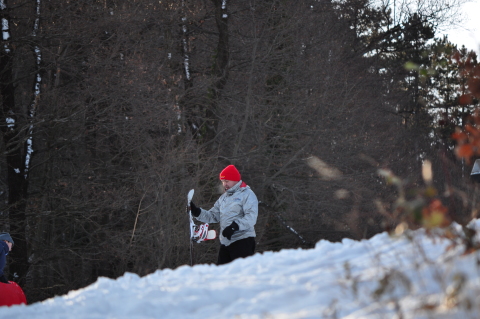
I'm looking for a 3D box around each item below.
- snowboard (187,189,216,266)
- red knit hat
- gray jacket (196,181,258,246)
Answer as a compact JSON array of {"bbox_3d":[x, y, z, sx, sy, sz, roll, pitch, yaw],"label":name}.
[{"bbox_3d":[-0.382,1.065,43.000,0.290,1.500,0.290,-3,0,0],"label":"snowboard"},{"bbox_3d":[-0.104,0.145,42.950,0.230,0.180,0.200,0,0,-26],"label":"red knit hat"},{"bbox_3d":[-0.113,0.580,42.950,0.580,0.710,0.570,0,0,-33],"label":"gray jacket"}]

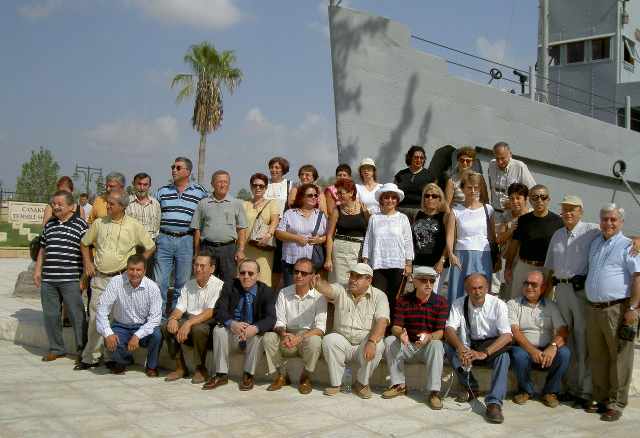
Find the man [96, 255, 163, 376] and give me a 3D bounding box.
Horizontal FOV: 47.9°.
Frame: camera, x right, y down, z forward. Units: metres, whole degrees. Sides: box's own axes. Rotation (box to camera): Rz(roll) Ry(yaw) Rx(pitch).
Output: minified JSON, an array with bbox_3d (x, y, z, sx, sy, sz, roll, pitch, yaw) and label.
[{"bbox_3d":[-1.843,0.919,6.926,0.580,1.080,0.700,2,1,-3],"label":"man"}]

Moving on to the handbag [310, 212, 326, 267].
[{"bbox_3d":[-0.015,0.200,7.020,0.200,0.550,0.150,1,1,-12],"label":"handbag"}]

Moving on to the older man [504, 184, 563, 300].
[{"bbox_3d":[2.069,0.494,7.009,0.540,1.678,0.340,2,1,14],"label":"older man"}]

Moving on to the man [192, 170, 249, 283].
[{"bbox_3d":[-1.013,0.360,7.306,0.560,1.690,0.330,1,1,-5],"label":"man"}]

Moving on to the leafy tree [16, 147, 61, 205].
[{"bbox_3d":[-11.753,-1.269,30.000,1.850,3.400,1.850,1,1,0],"label":"leafy tree"}]

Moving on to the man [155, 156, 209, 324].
[{"bbox_3d":[-1.444,0.255,7.520,0.550,1.780,0.380,1,1,-3],"label":"man"}]

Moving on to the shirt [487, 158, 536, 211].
[{"bbox_3d":[1.885,-0.325,7.100,0.500,0.540,0.320,1,1,16],"label":"shirt"}]

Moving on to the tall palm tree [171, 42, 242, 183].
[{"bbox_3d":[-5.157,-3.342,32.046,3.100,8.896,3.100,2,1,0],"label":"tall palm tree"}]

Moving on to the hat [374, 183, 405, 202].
[{"bbox_3d":[0.675,-0.257,7.000,0.290,0.150,0.310,1,1,3],"label":"hat"}]

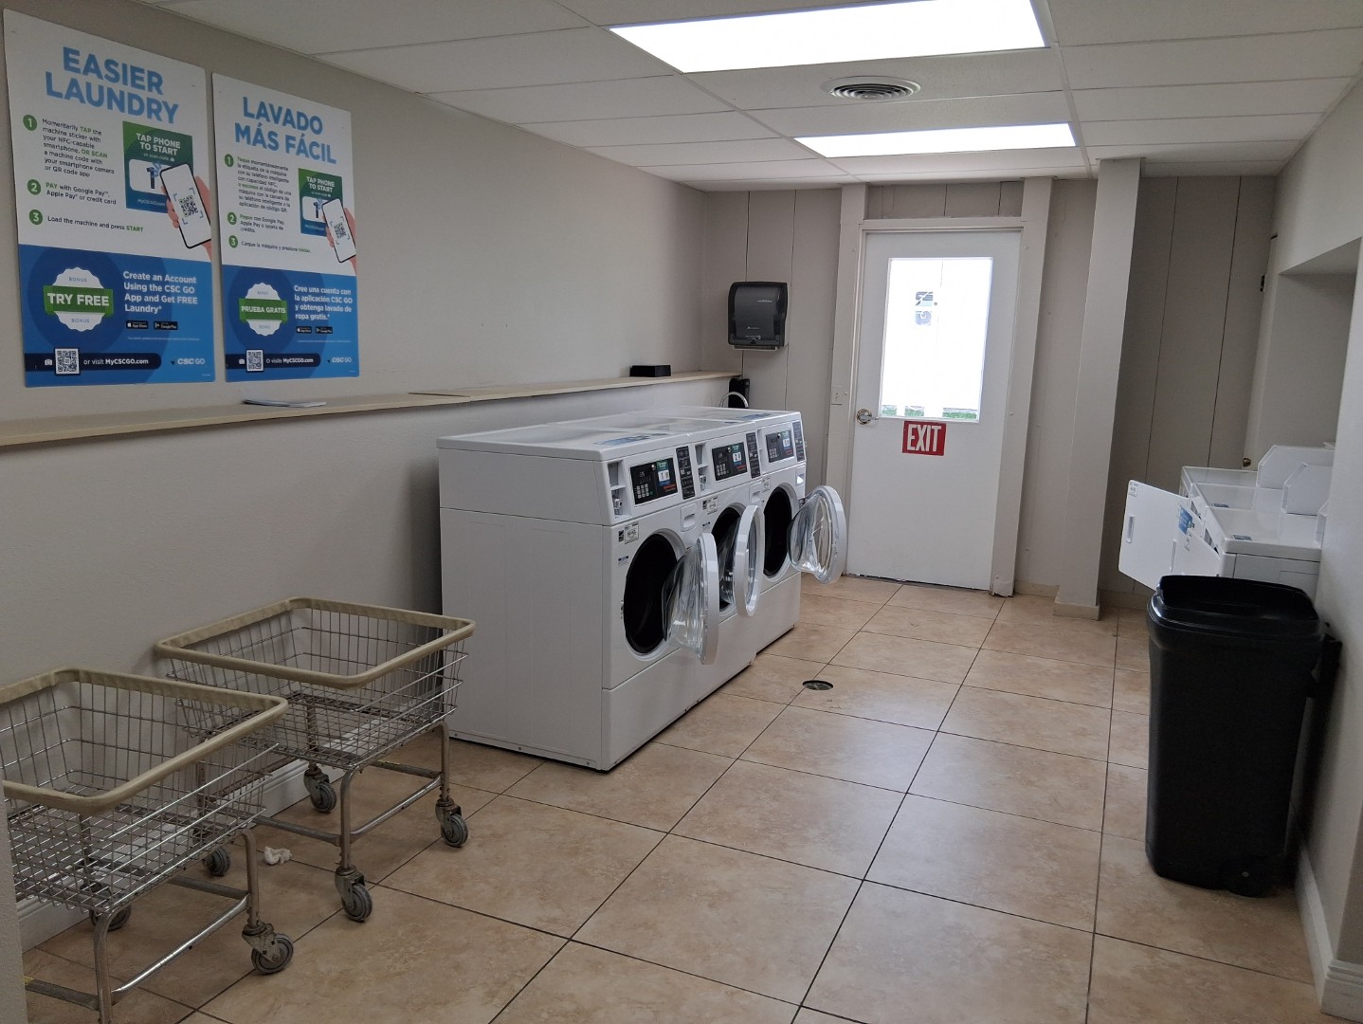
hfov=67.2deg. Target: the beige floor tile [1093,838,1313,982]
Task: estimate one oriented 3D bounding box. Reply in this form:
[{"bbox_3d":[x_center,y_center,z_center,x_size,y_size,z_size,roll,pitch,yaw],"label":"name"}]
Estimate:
[{"bbox_3d":[1.417,1.082,2.846,0.479,0.010,0.603,6,11,23],"label":"beige floor tile"}]

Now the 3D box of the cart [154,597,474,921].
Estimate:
[{"bbox_3d":[-0.985,0.653,2.838,0.660,0.655,0.540,6,11,23],"label":"cart"}]

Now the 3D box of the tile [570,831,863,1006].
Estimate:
[{"bbox_3d":[0.117,1.053,2.719,0.600,0.010,0.600,6,11,23],"label":"tile"}]

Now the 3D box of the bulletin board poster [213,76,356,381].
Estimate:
[{"bbox_3d":[-1.282,-0.897,3.385,0.012,0.914,0.606,6,11,23],"label":"bulletin board poster"}]

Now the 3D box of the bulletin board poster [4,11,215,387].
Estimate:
[{"bbox_3d":[-1.551,-0.813,2.840,0.010,0.914,0.610,6,11,23],"label":"bulletin board poster"}]

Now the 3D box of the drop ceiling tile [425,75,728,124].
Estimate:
[{"bbox_3d":[-0.372,-1.615,4.029,1.064,0.016,0.600,6,11,23],"label":"drop ceiling tile"}]

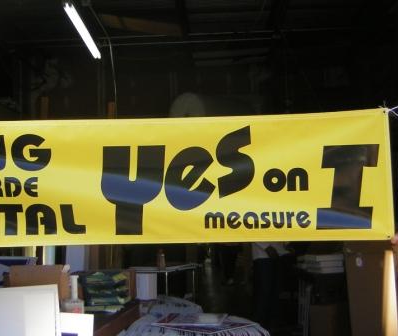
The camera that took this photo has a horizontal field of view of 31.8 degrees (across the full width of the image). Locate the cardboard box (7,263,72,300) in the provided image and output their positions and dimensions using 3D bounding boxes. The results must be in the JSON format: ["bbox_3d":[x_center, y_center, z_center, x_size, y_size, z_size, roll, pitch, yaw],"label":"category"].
[{"bbox_3d":[-0.800,0.600,3.500,0.280,0.220,0.220,0,-1,0],"label":"cardboard box"}]

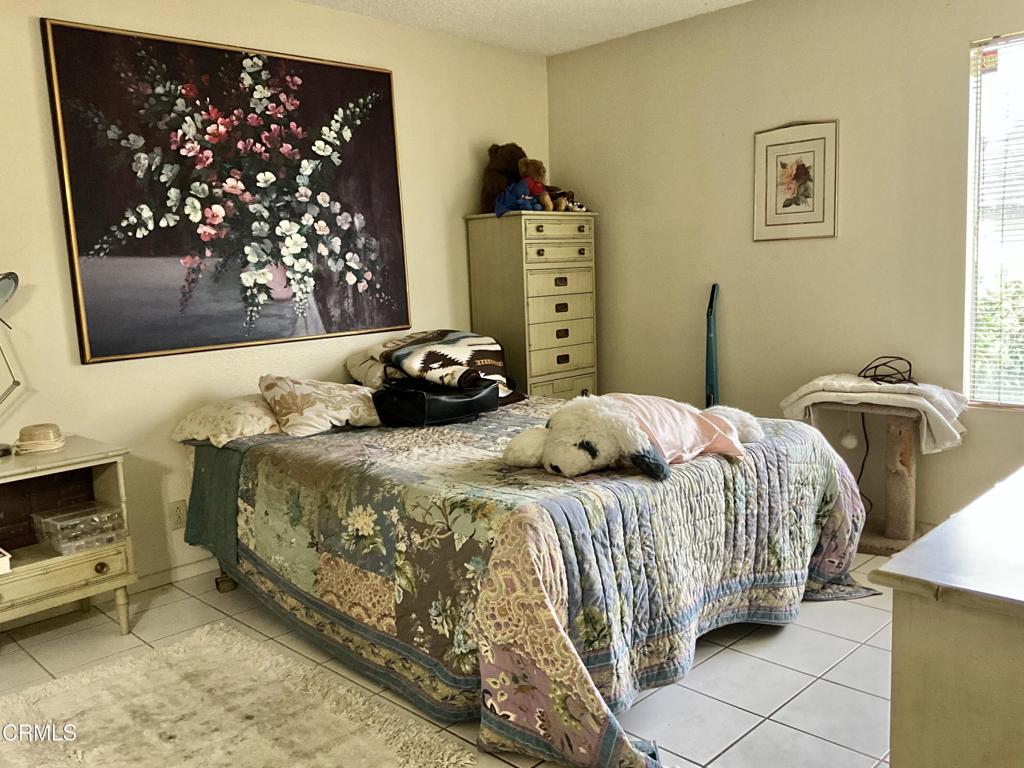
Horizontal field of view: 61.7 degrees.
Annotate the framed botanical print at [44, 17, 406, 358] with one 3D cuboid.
[{"bbox_3d":[-1.102,-0.790,3.696,0.045,1.245,1.550,5,11,44],"label":"framed botanical print"}]

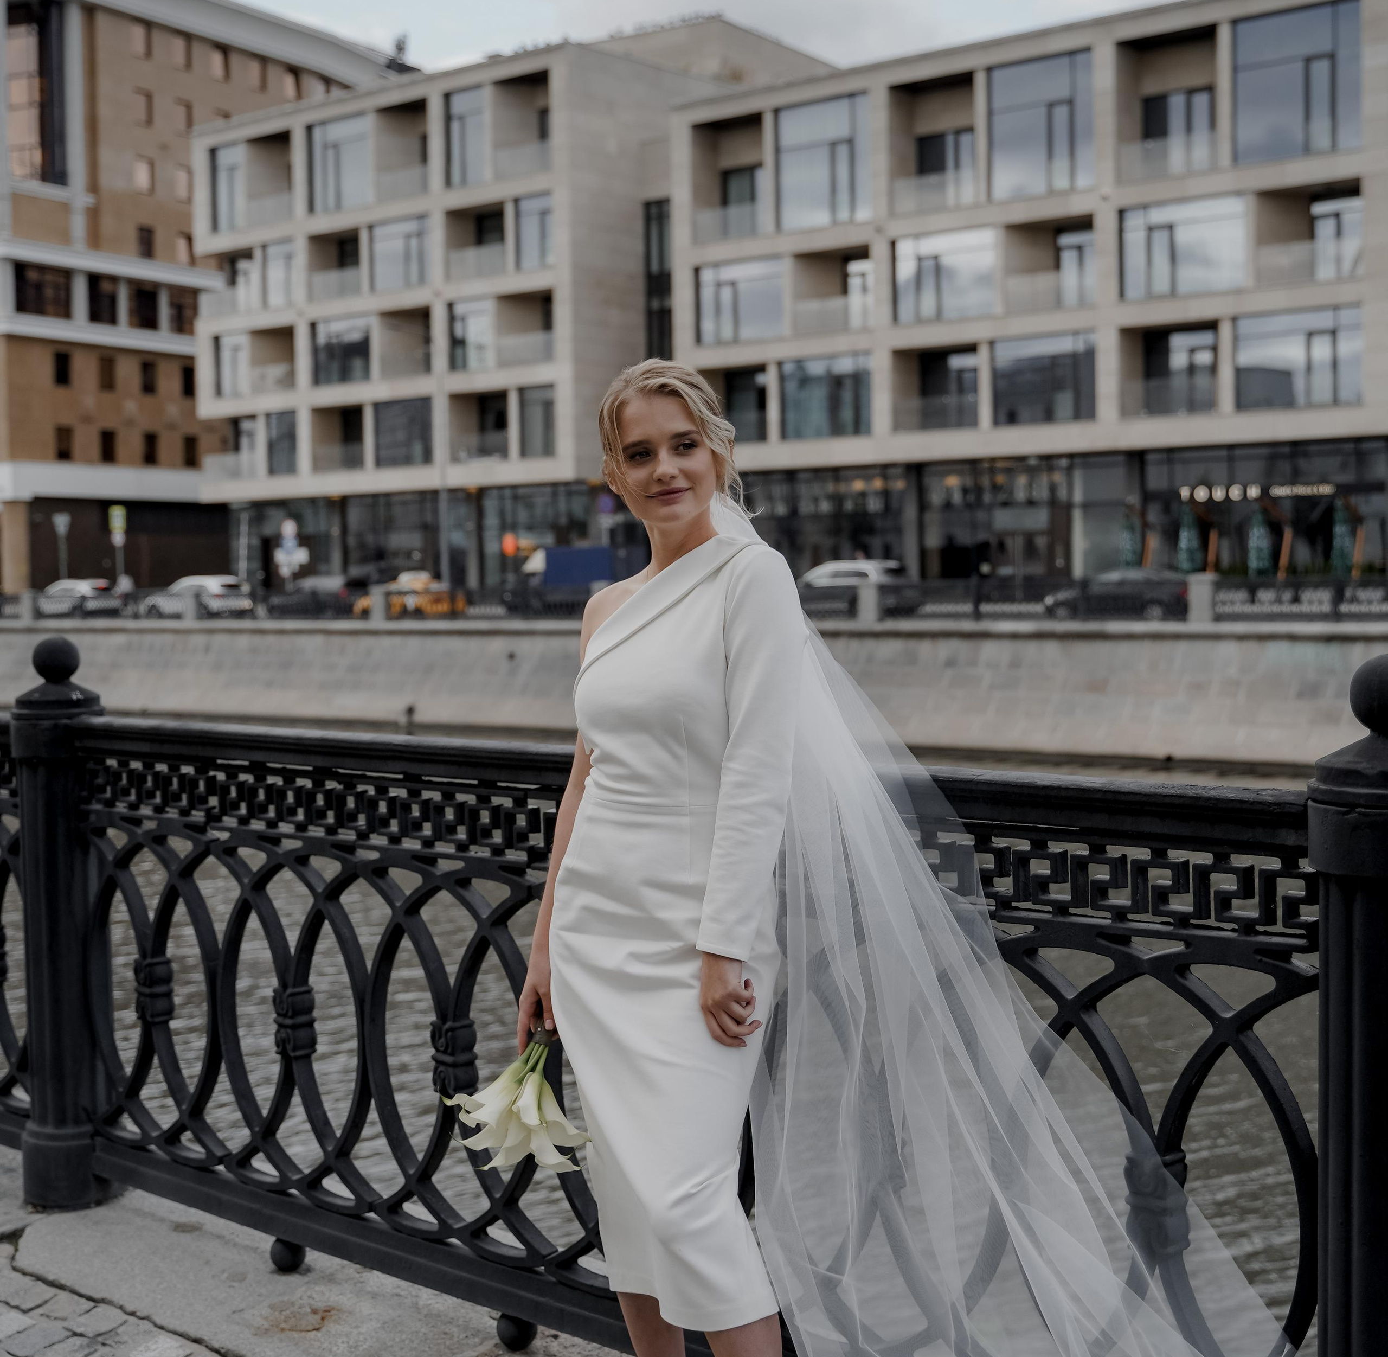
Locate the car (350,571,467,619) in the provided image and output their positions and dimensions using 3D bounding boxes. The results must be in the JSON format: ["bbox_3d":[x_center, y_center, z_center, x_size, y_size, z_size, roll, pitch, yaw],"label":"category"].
[{"bbox_3d":[-10.441,-2.947,74.000,4.400,1.580,1.800,1,3,38],"label":"car"}]

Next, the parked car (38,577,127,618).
[{"bbox_3d":[-25.814,-3.243,84.500,4.400,1.580,1.800,1,3,38],"label":"parked car"}]

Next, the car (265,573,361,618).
[{"bbox_3d":[-14.361,-3.061,77.500,4.500,1.580,1.820,1,3,38],"label":"car"}]

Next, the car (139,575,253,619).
[{"bbox_3d":[-19.339,-3.117,79.000,4.600,1.680,1.870,1,3,38],"label":"car"}]

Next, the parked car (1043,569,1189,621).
[{"bbox_3d":[12.189,-2.377,57.000,4.500,1.460,1.800,1,3,38],"label":"parked car"}]

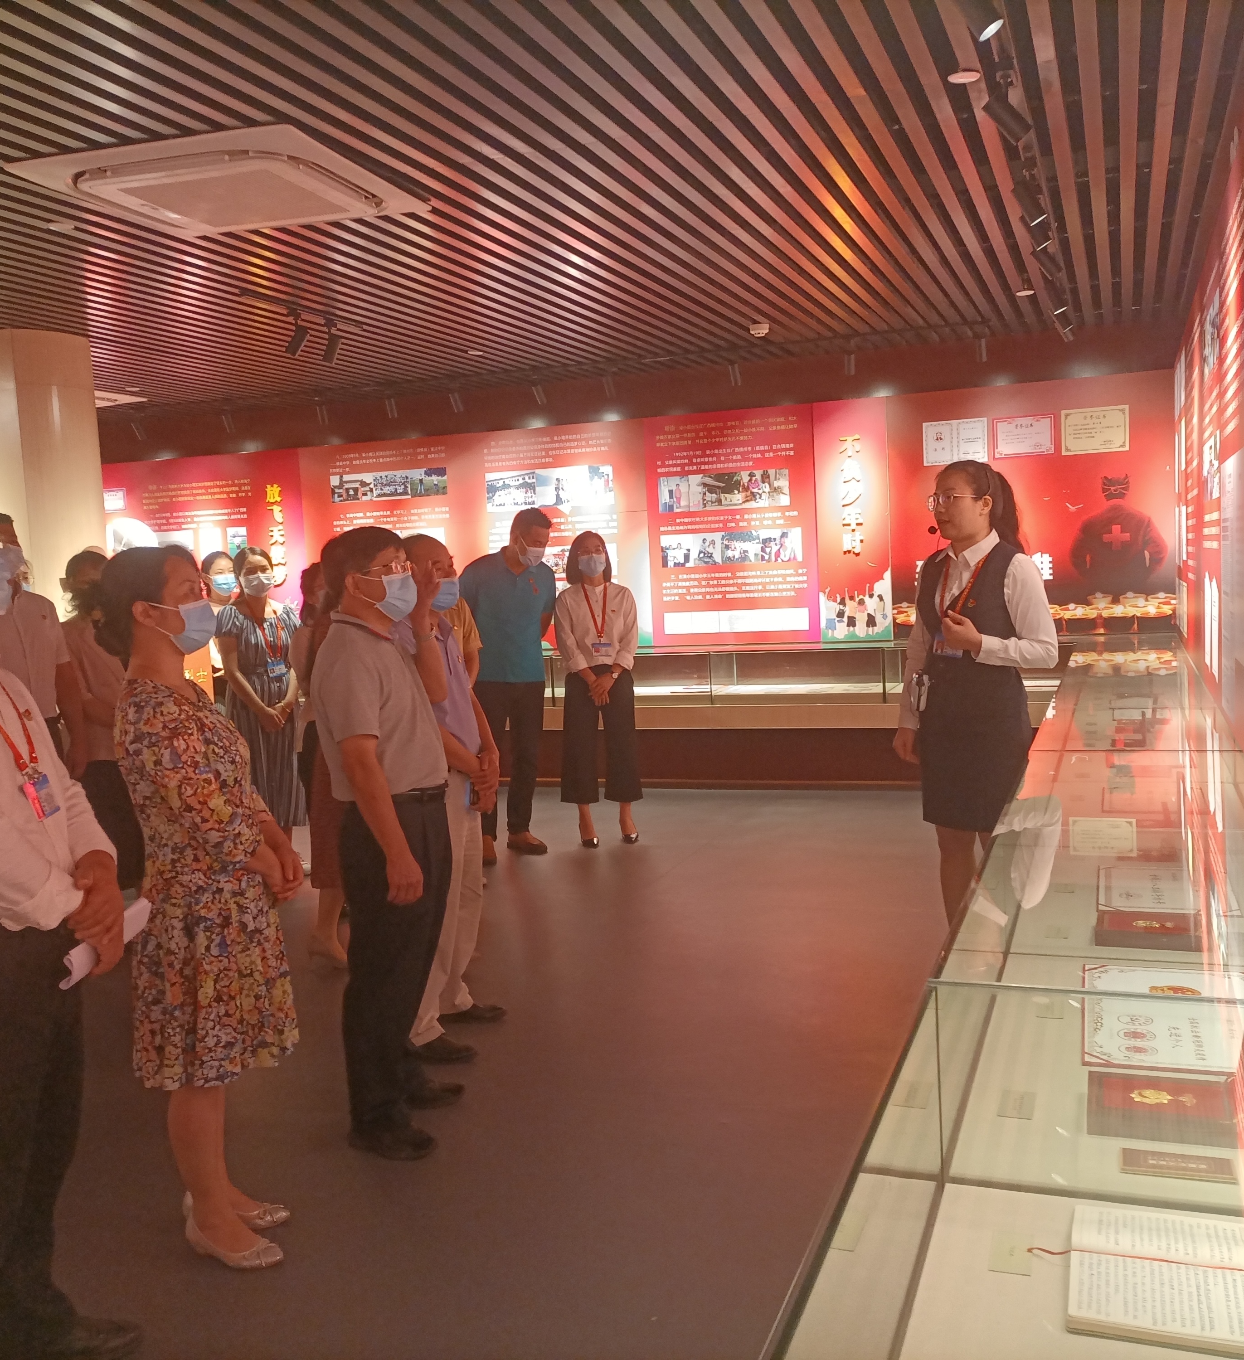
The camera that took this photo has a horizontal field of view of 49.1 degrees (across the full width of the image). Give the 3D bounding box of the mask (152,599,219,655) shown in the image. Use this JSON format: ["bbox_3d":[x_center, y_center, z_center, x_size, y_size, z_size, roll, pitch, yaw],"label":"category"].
[{"bbox_3d":[-0.938,-0.114,2.930,0.130,0.120,0.140,-15,6,-4],"label":"mask"}]

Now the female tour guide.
[{"bbox_3d":[1.035,0.216,4.020,0.400,1.700,0.500,-5,5,-27],"label":"female tour guide"}]

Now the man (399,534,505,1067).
[{"bbox_3d":[-0.555,0.330,4.260,0.380,1.600,0.500,-1,5,18],"label":"man"}]

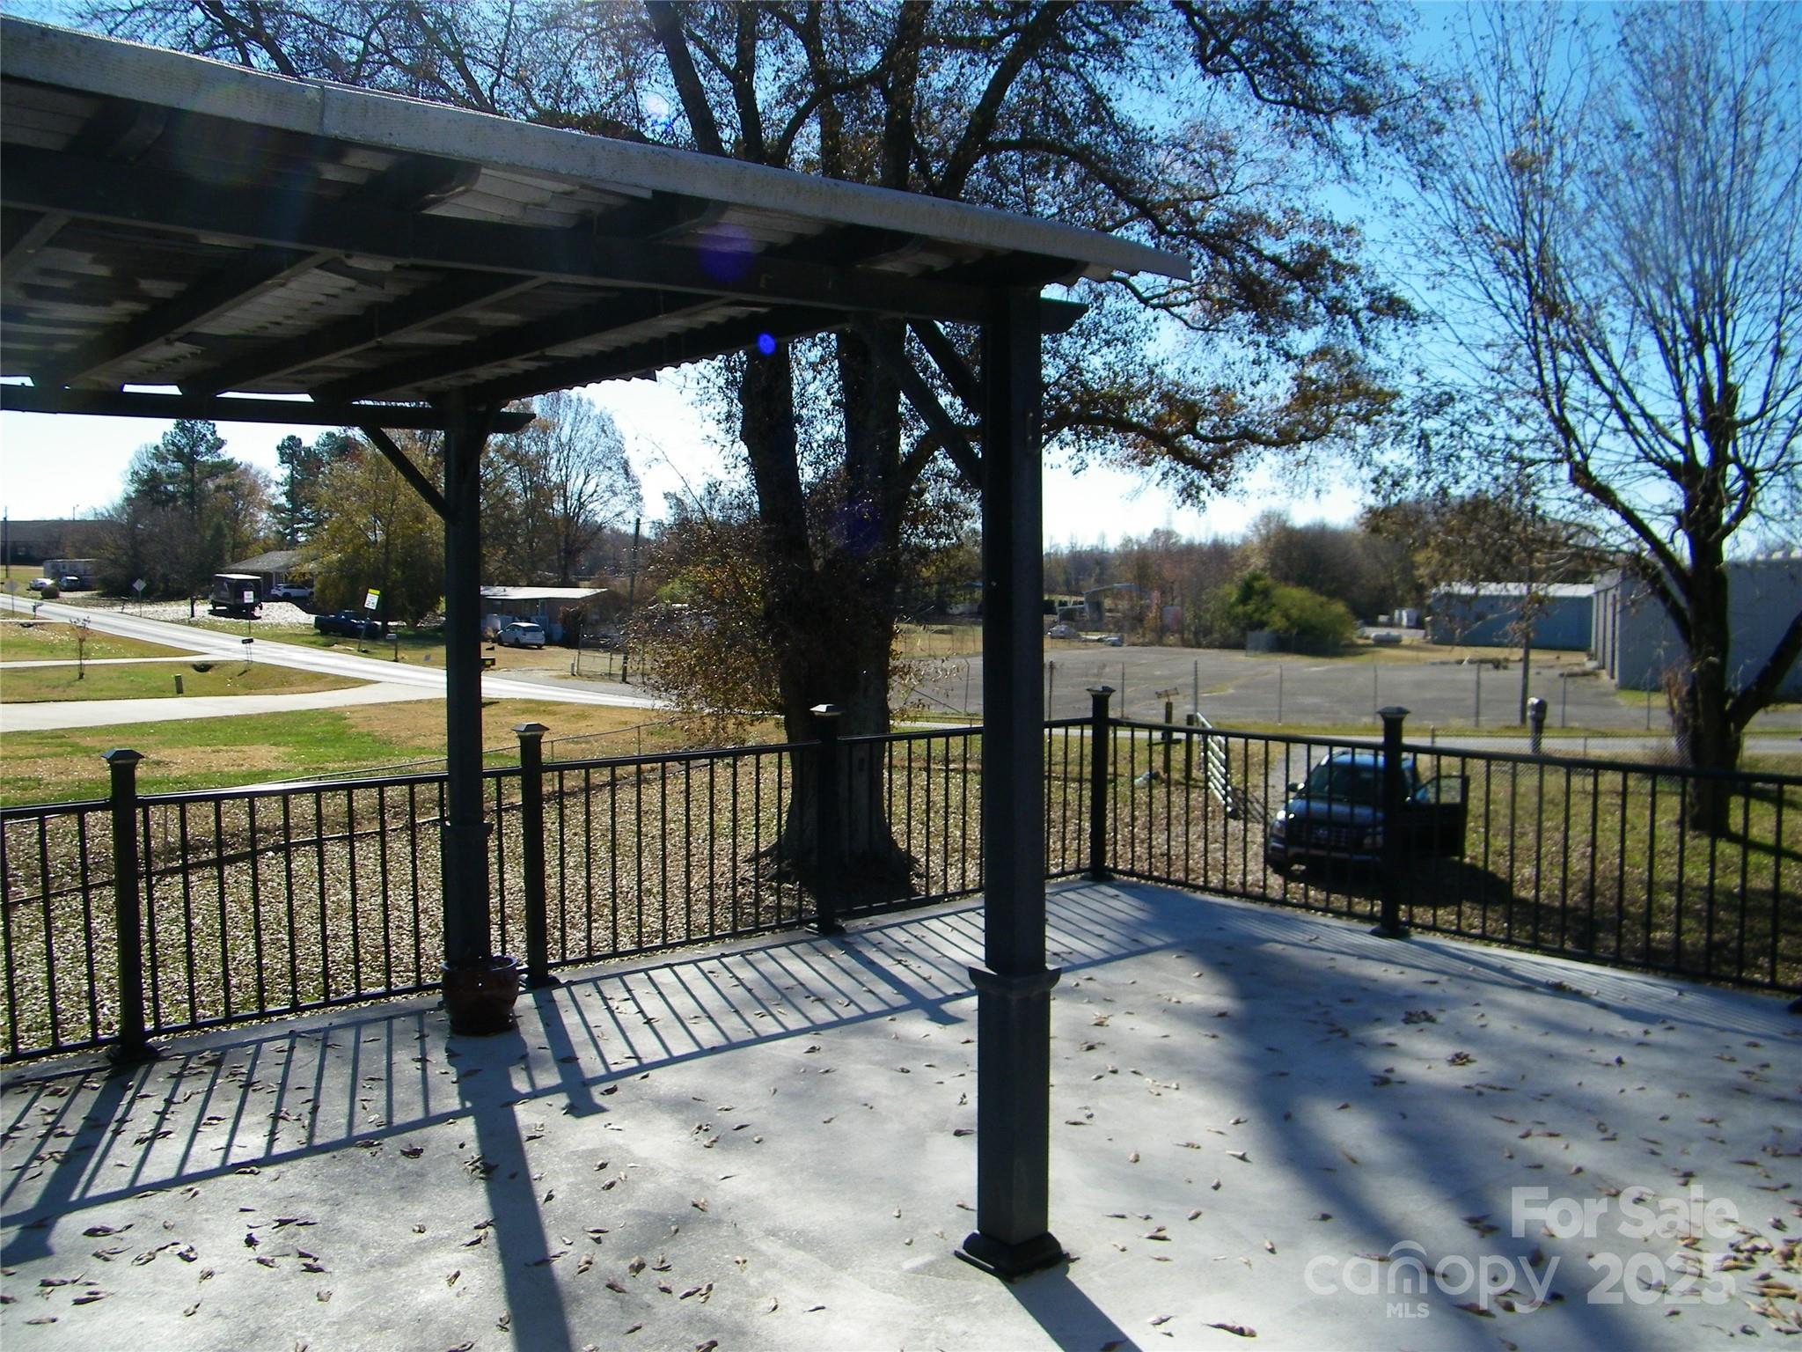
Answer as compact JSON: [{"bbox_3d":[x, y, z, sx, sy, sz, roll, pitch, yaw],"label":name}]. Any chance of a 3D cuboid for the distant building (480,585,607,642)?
[{"bbox_3d":[-24.267,-3.947,100.167,12.400,3.850,4.500,3,5,38],"label":"distant building"}]

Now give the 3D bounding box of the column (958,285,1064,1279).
[{"bbox_3d":[0.263,0.249,3.512,0.200,2.346,0.200,-4,5,-41],"label":"column"}]

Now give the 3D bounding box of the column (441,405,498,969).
[{"bbox_3d":[-1.707,0.121,5.704,0.190,2.344,0.190,-4,5,-41],"label":"column"}]

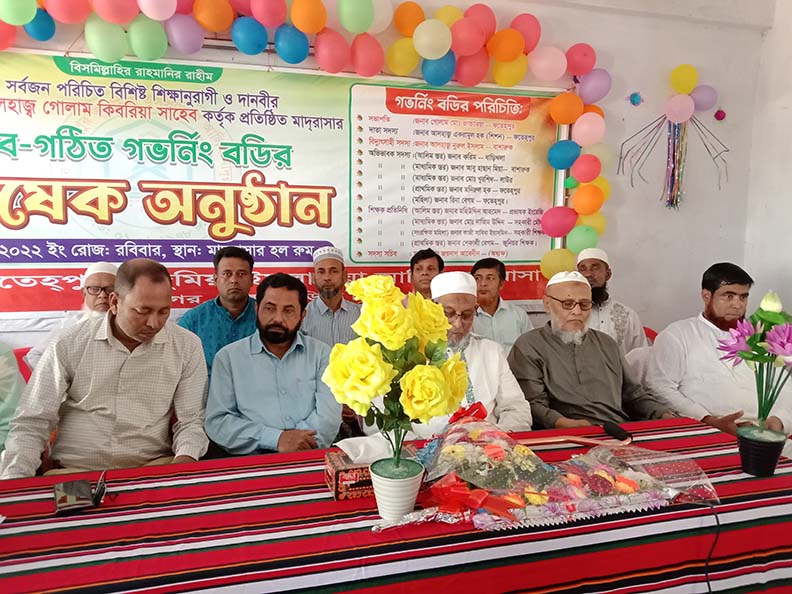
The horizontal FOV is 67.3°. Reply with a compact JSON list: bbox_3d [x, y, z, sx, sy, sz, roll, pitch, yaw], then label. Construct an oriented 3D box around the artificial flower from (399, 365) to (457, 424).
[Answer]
[{"bbox_3d":[0.068,0.213,1.300,0.125,0.125,0.090,-2,8,-18],"label":"artificial flower"}]

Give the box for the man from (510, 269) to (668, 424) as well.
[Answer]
[{"bbox_3d":[0.666,0.545,2.129,0.570,1.260,0.720,0,8,-9],"label":"man"}]

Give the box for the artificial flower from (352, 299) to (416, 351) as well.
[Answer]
[{"bbox_3d":[-0.025,0.059,1.290,0.135,0.115,0.095,1,8,3],"label":"artificial flower"}]

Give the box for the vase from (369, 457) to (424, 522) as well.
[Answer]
[{"bbox_3d":[0.001,0.447,1.380,0.124,0.113,0.124,1,8,0],"label":"vase"}]

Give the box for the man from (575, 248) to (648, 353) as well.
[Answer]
[{"bbox_3d":[1.004,0.419,2.919,0.540,1.300,0.700,0,8,-3],"label":"man"}]

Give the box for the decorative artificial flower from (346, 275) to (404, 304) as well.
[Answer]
[{"bbox_3d":[-0.046,-0.015,1.340,0.127,0.080,0.110,2,8,9],"label":"decorative artificial flower"}]

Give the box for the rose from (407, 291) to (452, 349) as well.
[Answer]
[{"bbox_3d":[0.070,0.052,1.330,0.110,0.120,0.090,-4,9,-33],"label":"rose"}]

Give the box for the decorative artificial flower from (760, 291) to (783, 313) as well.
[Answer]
[{"bbox_3d":[1.013,0.015,1.600,0.058,0.064,0.058,4,8,24],"label":"decorative artificial flower"}]

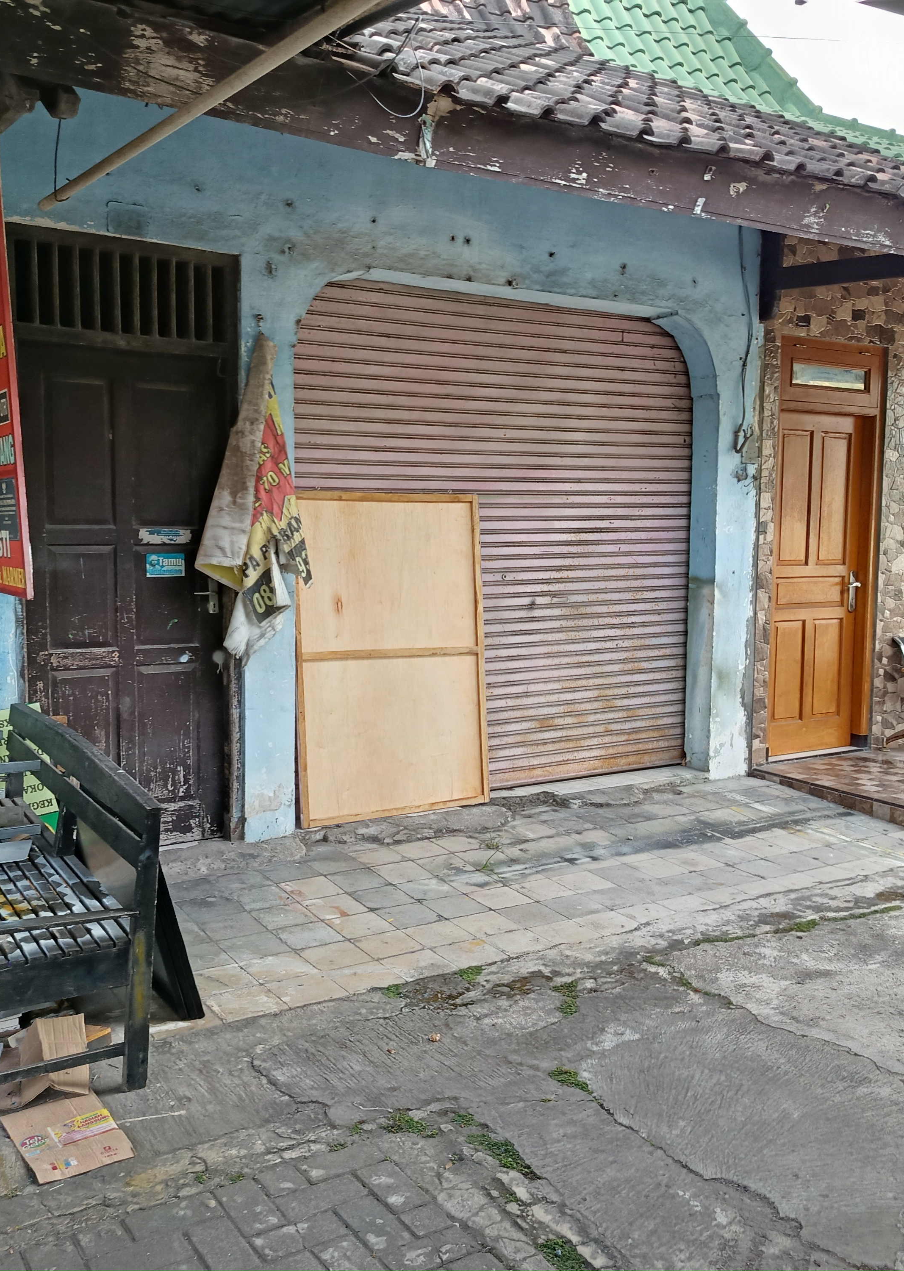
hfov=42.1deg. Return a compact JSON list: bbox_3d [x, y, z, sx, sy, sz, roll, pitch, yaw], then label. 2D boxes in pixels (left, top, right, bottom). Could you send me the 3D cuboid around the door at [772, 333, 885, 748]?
[{"bbox_3d":[2.270,-0.523,7.258,0.950,2.510,0.130,-2,6,-32],"label":"door"}]

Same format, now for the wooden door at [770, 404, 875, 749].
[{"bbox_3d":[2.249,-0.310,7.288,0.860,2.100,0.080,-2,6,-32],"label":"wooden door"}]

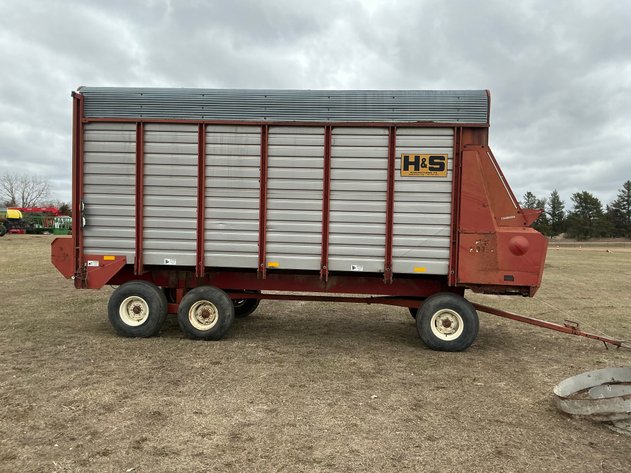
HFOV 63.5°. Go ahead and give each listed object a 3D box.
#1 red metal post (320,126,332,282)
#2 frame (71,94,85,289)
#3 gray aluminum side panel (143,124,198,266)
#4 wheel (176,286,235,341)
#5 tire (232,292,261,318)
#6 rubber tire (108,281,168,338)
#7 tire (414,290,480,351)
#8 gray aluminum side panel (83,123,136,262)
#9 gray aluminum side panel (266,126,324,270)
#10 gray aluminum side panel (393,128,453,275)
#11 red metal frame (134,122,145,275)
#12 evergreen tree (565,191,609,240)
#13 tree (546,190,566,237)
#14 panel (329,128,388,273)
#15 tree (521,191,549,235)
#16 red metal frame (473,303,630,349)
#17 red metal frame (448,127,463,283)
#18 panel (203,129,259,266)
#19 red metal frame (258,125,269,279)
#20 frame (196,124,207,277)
[{"bbox_3d":[0.156,-0.456,7.162,0.095,2.160,0.090,2,1,3],"label":"red metal post"},{"bbox_3d":[-3.438,-0.666,7.386,0.160,2.800,0.120,2,1,3],"label":"frame"},{"bbox_3d":[-1.952,-0.554,6.868,0.744,1.899,0.040,2,1,4],"label":"gray aluminum side panel"},{"bbox_3d":[-1.552,1.086,7.200,0.780,0.770,0.290,2,1,4],"label":"wheel"},{"bbox_3d":[-1.435,1.085,9.350,0.830,0.830,0.310,2,1,3],"label":"tire"},{"bbox_3d":[-2.591,1.061,7.450,0.830,0.830,0.310,2,1,3],"label":"rubber tire"},{"bbox_3d":[1.725,1.126,6.680,0.790,0.780,0.290,2,1,10],"label":"tire"},{"bbox_3d":[-2.976,-0.616,7.391,0.800,2.000,0.050,2,1,3],"label":"gray aluminum side panel"},{"bbox_3d":[-0.270,-0.503,6.757,0.745,1.884,0.040,2,1,4],"label":"gray aluminum side panel"},{"bbox_3d":[1.400,-0.449,6.647,0.744,1.887,0.040,2,1,4],"label":"gray aluminum side panel"},{"bbox_3d":[-2.360,-0.503,6.841,0.088,2.028,0.085,2,1,4],"label":"red metal frame"},{"bbox_3d":[58.417,-4.527,110.000,8.990,10.780,8.990,2,1,0],"label":"evergreen tree"},{"bbox_3d":[54.424,-5.183,115.000,4.400,10.400,4.400,2,2,25],"label":"tree"},{"bbox_3d":[0.624,-0.500,7.184,0.820,2.000,0.050,2,1,3],"label":"panel"},{"bbox_3d":[47.208,-4.850,110.000,6.060,10.350,6.060,2,1,0],"label":"tree"},{"bbox_3d":[3.114,1.211,7.190,2.236,0.150,0.120,14,4,13],"label":"red metal frame"},{"bbox_3d":[1.942,-0.408,7.059,0.095,2.160,0.090,2,1,3],"label":"red metal frame"},{"bbox_3d":[-1.105,-0.530,6.812,0.746,1.895,0.040,2,1,4],"label":"panel"},{"bbox_3d":[-0.732,-0.488,7.213,0.095,2.160,0.090,2,1,3],"label":"red metal frame"},{"bbox_3d":[-1.517,-0.472,6.785,0.088,2.025,0.085,2,1,4],"label":"frame"}]

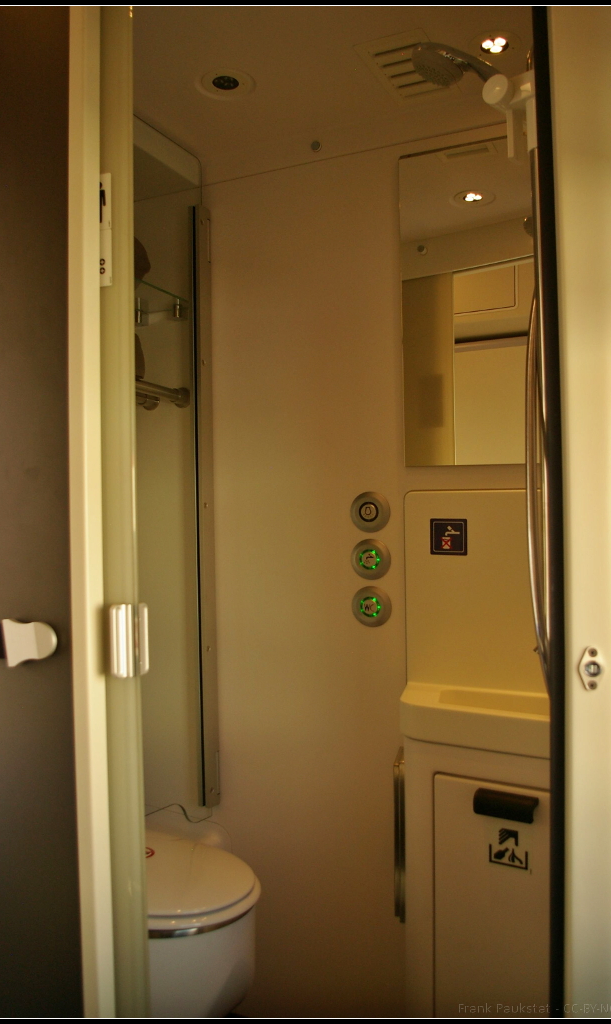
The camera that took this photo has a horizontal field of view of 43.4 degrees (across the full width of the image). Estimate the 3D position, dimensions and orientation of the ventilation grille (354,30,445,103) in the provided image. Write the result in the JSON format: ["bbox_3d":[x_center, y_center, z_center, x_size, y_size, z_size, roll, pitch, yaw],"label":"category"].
[{"bbox_3d":[0.196,-0.837,1.444,0.127,0.020,0.235,-1,0,27],"label":"ventilation grille"}]

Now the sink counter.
[{"bbox_3d":[0.384,0.390,1.429,0.420,0.070,0.185,-1,0,27],"label":"sink counter"}]

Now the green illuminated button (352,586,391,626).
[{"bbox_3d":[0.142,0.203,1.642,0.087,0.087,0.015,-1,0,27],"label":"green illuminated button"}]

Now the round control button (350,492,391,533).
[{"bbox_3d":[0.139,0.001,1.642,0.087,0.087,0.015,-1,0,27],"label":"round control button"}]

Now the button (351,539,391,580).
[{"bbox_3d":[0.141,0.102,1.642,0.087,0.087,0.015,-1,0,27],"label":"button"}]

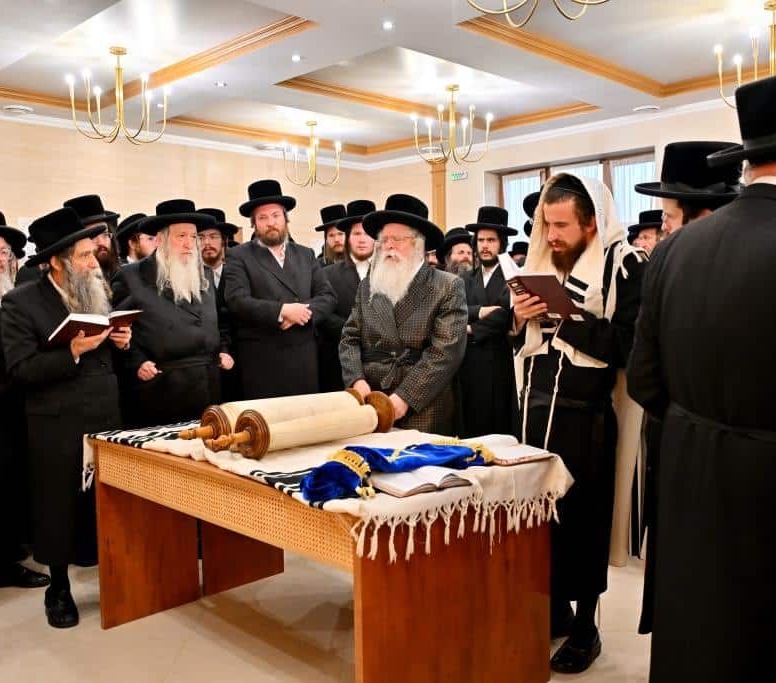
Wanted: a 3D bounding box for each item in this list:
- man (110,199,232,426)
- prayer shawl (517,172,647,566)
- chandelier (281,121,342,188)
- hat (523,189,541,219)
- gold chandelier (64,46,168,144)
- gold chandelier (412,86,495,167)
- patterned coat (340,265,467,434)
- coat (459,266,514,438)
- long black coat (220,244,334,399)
[{"bbox_3d":[-1.019,0.231,3.750,0.600,1.805,0.430,-3,4,-37],"label":"man"},{"bbox_3d":[0.732,0.135,3.030,0.460,1.547,0.520,-3,4,-41],"label":"prayer shawl"},{"bbox_3d":[-0.698,-1.711,7.269,0.570,0.574,0.570,-1,3,0],"label":"chandelier"},{"bbox_3d":[0.867,-0.726,4.100,0.340,0.150,0.360,1,-3,30],"label":"hat"},{"bbox_3d":[-1.718,-1.574,5.077,0.610,0.598,0.610,-4,4,-45],"label":"gold chandelier"},{"bbox_3d":[0.494,-1.658,6.101,0.600,0.604,0.600,-1,3,0],"label":"gold chandelier"},{"bbox_3d":[0.071,0.254,3.630,0.580,1.226,0.420,1,3,25],"label":"patterned coat"},{"bbox_3d":[0.575,0.171,4.600,0.540,1.241,0.340,0,3,16],"label":"coat"},{"bbox_3d":[-0.577,0.134,4.200,0.600,1.342,0.380,-2,3,-18],"label":"long black coat"}]

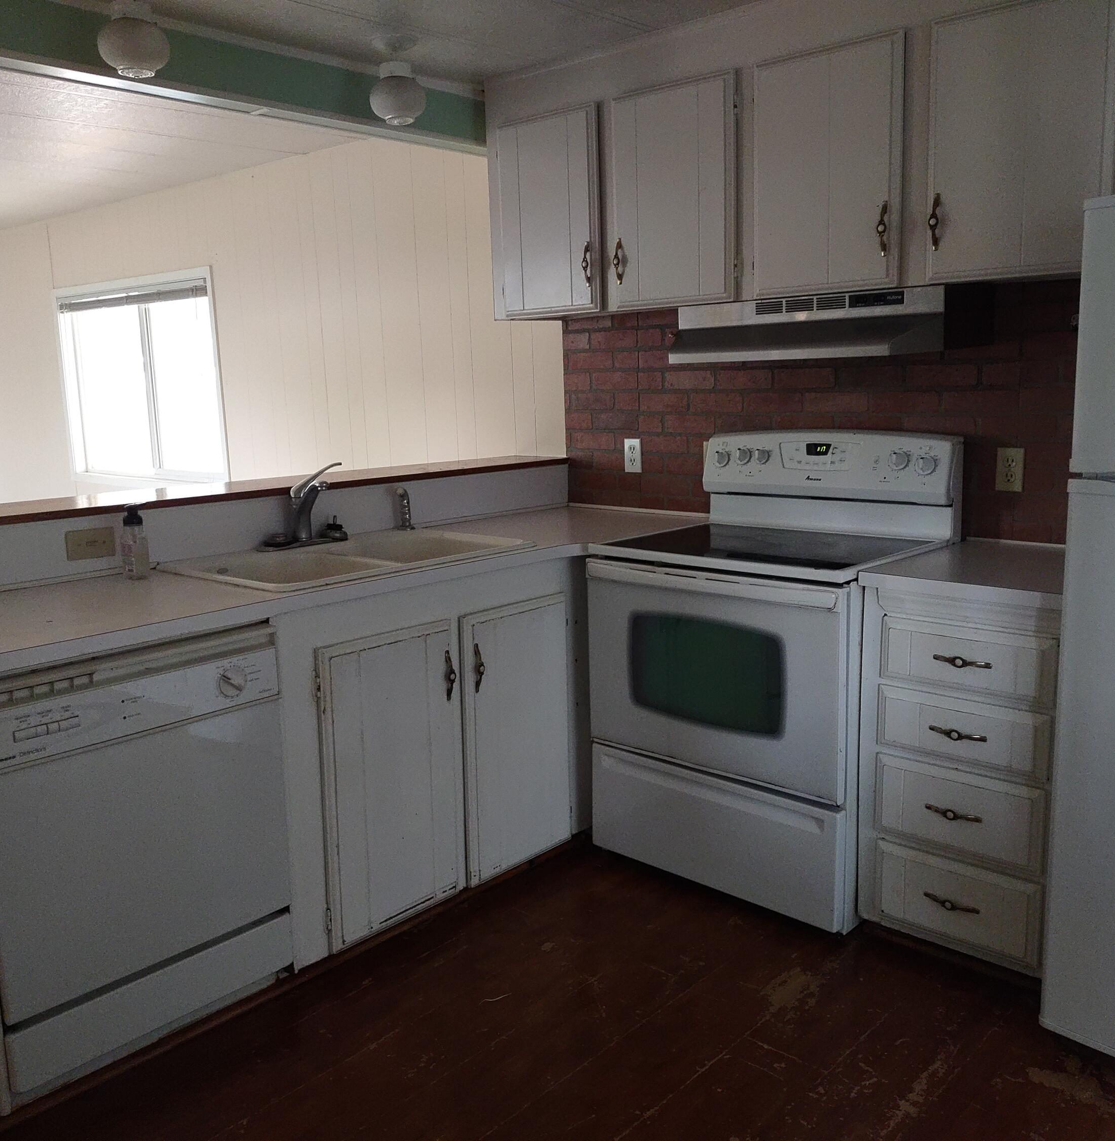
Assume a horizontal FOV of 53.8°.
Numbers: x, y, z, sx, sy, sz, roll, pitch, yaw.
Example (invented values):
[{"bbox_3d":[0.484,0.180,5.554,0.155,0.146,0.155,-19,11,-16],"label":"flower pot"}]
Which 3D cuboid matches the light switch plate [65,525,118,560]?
[{"bbox_3d":[-1.126,-0.063,2.656,0.010,0.070,0.116,8,13,42],"label":"light switch plate"}]

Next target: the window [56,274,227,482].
[{"bbox_3d":[-2.241,-0.992,5.883,1.730,1.090,0.100,8,14,42],"label":"window"}]

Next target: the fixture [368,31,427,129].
[{"bbox_3d":[-0.438,-1.338,3.008,0.153,0.228,0.153,-1,10,0],"label":"fixture"}]

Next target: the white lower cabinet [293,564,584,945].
[{"bbox_3d":[-0.468,0.403,2.933,0.560,0.820,0.985,8,14,42],"label":"white lower cabinet"}]

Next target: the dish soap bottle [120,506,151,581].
[{"bbox_3d":[-0.998,-0.069,2.585,0.066,0.172,0.062,0,10,6],"label":"dish soap bottle"}]

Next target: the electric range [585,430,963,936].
[{"bbox_3d":[0.578,0.232,2.958,0.762,1.173,0.670,8,14,42],"label":"electric range"}]

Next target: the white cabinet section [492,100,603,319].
[{"bbox_3d":[0.062,-1.100,3.465,0.453,0.587,0.332,8,14,42],"label":"white cabinet section"}]

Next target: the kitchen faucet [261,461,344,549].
[{"bbox_3d":[-0.628,-0.170,2.900,0.210,0.227,0.245,8,14,42],"label":"kitchen faucet"}]

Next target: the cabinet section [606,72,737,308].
[{"bbox_3d":[0.405,-1.055,3.156,0.440,0.585,0.332,8,14,42],"label":"cabinet section"}]

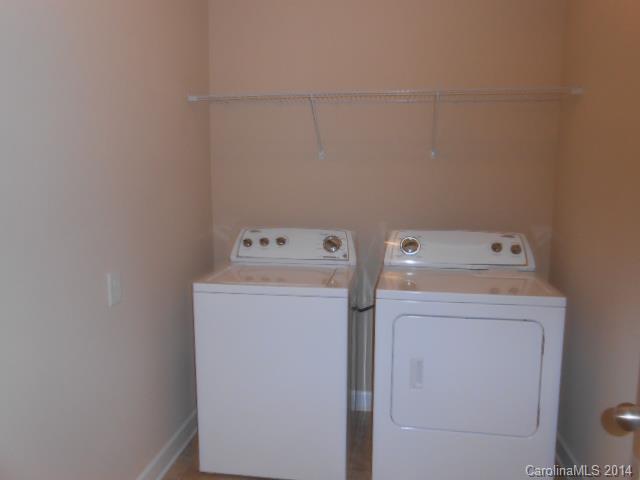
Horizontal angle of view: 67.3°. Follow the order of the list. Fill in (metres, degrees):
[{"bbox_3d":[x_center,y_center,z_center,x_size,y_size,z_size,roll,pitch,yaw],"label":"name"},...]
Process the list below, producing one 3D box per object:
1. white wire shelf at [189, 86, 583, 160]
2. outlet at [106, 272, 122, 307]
[{"bbox_3d":[0.284,-0.577,2.477,1.880,0.307,0.304,1,8,8],"label":"white wire shelf"},{"bbox_3d":[-0.772,0.187,1.808,0.012,0.118,0.078,1,8,8],"label":"outlet"}]

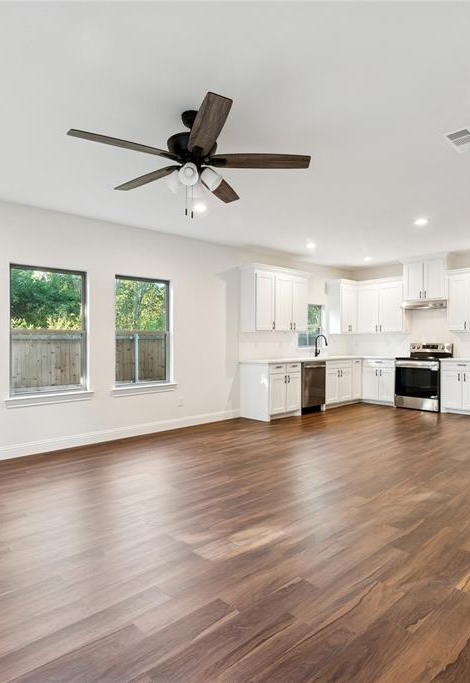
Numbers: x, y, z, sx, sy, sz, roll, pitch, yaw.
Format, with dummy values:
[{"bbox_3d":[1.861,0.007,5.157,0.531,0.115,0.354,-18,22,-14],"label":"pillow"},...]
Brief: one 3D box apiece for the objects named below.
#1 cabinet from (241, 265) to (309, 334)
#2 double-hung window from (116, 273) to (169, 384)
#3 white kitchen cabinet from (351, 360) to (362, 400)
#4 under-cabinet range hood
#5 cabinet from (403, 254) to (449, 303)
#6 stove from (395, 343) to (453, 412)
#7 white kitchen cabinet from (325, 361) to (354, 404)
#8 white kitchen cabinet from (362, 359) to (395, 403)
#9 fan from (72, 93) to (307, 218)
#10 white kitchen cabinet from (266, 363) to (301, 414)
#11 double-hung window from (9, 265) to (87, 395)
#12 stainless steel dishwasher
[{"bbox_3d":[0.727,-0.681,6.795,1.360,1.050,0.345,0,0,-42],"label":"cabinet"},{"bbox_3d":[-1.218,-0.127,5.348,0.860,1.440,0.120,0,0,-42],"label":"double-hung window"},{"bbox_3d":[2.179,0.759,7.892,0.360,0.840,0.610,0,0,-41],"label":"white kitchen cabinet"},{"bbox_3d":[3.498,-0.651,7.263,0.470,0.145,0.765,0,0,-41],"label":"under-cabinet range hood"},{"bbox_3d":[3.523,-1.119,7.291,0.390,0.800,0.780,0,0,-41],"label":"cabinet"},{"bbox_3d":[3.428,0.637,7.196,0.660,1.150,0.765,0,0,-41],"label":"stove"},{"bbox_3d":[1.702,0.750,7.461,0.870,0.820,0.610,0,0,-42],"label":"white kitchen cabinet"},{"bbox_3d":[2.951,0.745,7.750,0.600,0.820,0.660,0,0,-42],"label":"white kitchen cabinet"},{"bbox_3d":[-0.278,-1.167,2.647,1.480,0.640,1.480,0,0,-42],"label":"fan"},{"bbox_3d":[0.598,0.755,6.460,0.755,0.820,0.610,0,0,-42],"label":"white kitchen cabinet"},{"bbox_3d":[-2.096,-0.123,4.552,0.860,1.440,0.120,0,0,-42],"label":"double-hung window"},{"bbox_3d":[1.162,0.777,6.910,0.620,0.850,0.600,0,0,-42],"label":"stainless steel dishwasher"}]

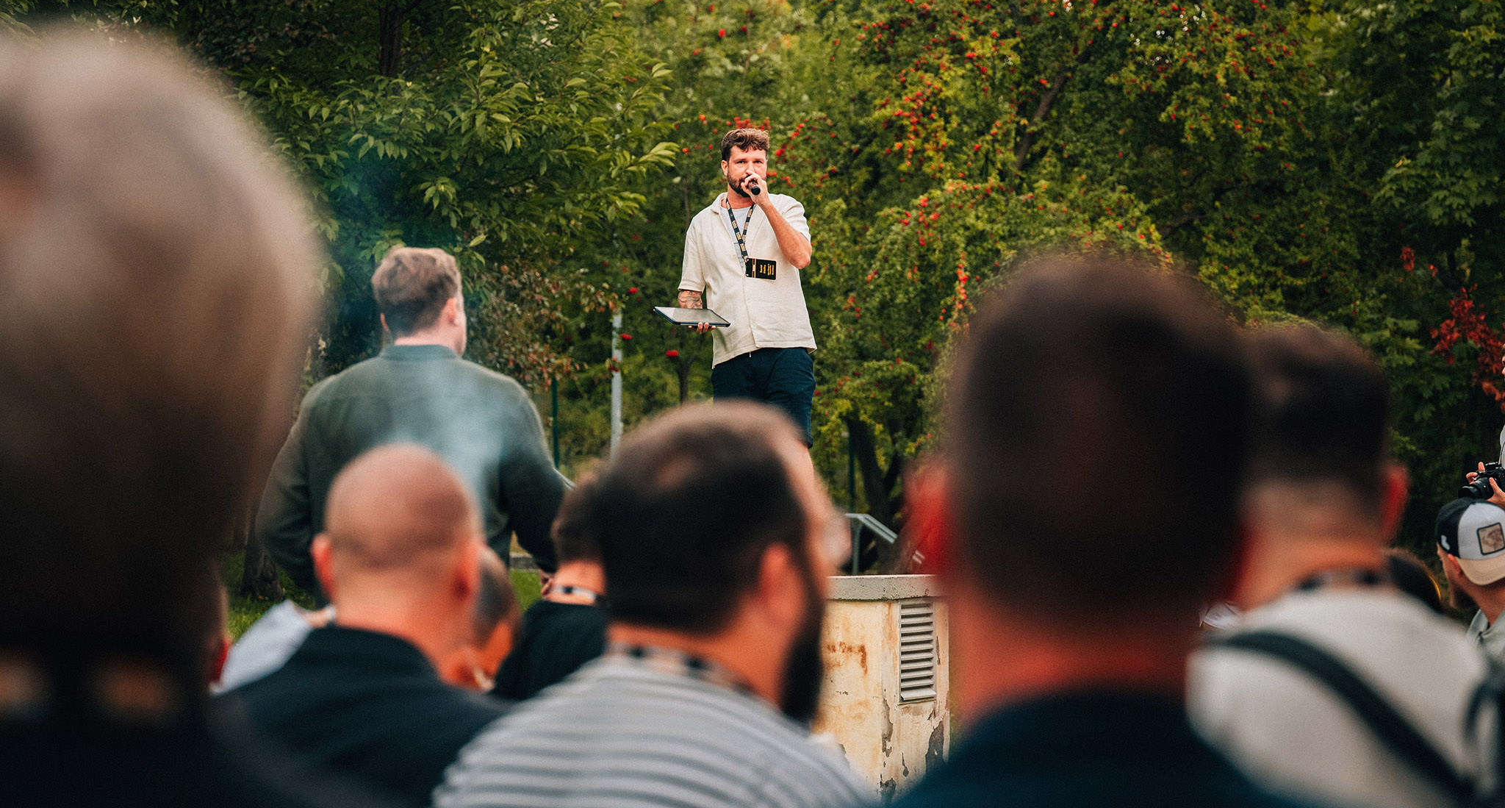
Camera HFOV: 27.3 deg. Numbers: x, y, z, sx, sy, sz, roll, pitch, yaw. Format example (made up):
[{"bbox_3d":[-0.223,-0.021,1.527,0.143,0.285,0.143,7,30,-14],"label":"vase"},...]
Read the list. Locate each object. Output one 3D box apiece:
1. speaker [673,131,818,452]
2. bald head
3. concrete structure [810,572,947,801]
[{"bbox_3d":[0.000,-0.200,12.250,0.620,1.810,0.460,0,-2,-2],"label":"speaker"},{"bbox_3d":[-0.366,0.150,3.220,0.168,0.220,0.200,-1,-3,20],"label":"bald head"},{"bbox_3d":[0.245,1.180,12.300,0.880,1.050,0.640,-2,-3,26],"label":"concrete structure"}]

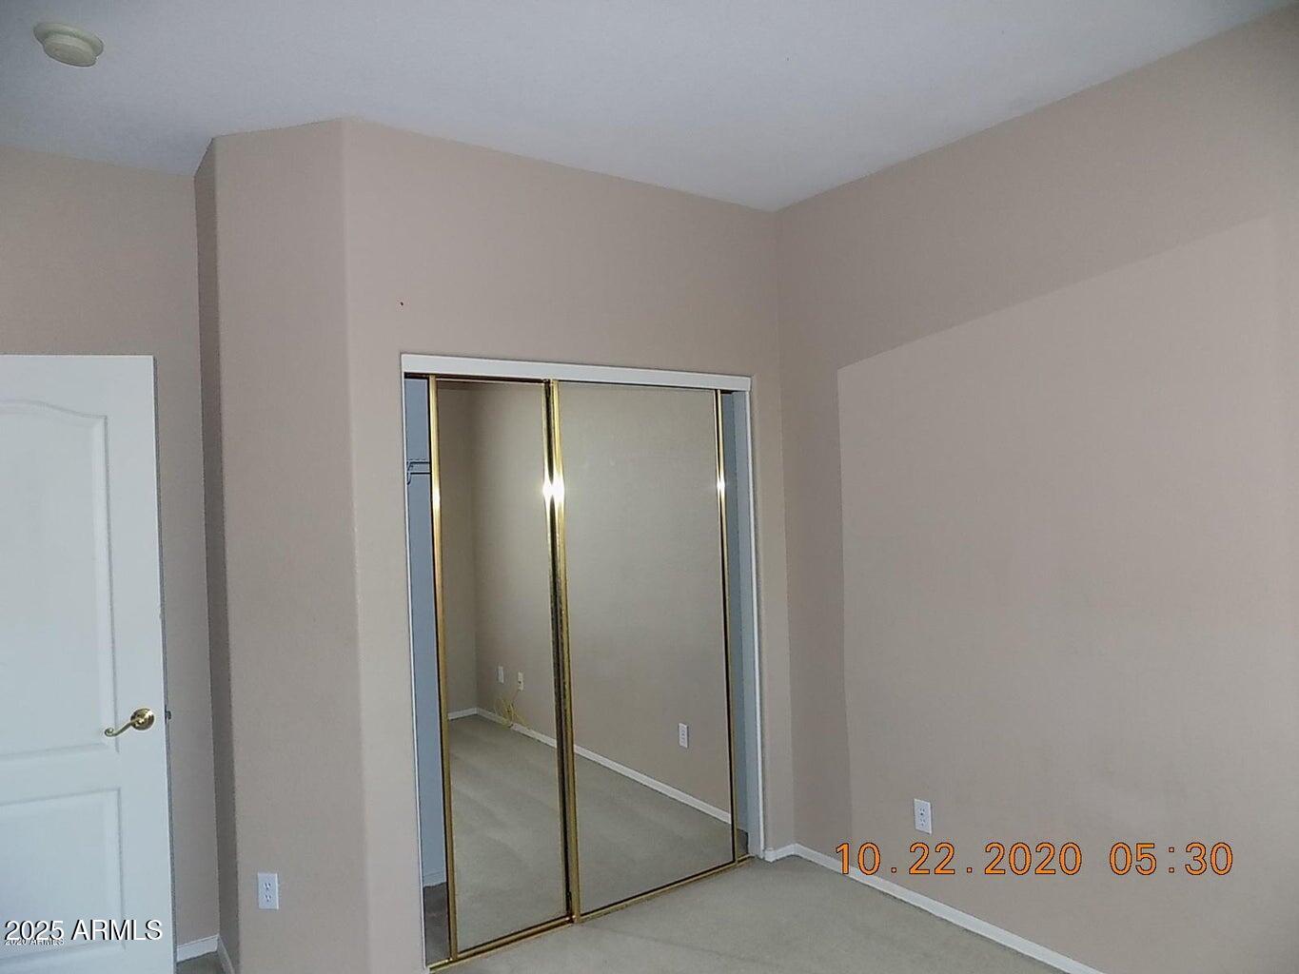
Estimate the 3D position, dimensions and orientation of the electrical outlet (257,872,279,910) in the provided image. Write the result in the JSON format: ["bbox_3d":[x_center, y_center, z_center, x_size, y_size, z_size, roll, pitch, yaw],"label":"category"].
[{"bbox_3d":[-1.201,1.274,2.714,0.070,0.115,0.010,-2,0,11],"label":"electrical outlet"}]

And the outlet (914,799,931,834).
[{"bbox_3d":[0.997,1.206,3.153,0.010,0.115,0.070,-2,0,-35],"label":"outlet"}]

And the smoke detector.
[{"bbox_3d":[-1.437,-1.091,2.141,0.143,0.044,0.143,-2,0,-35],"label":"smoke detector"}]

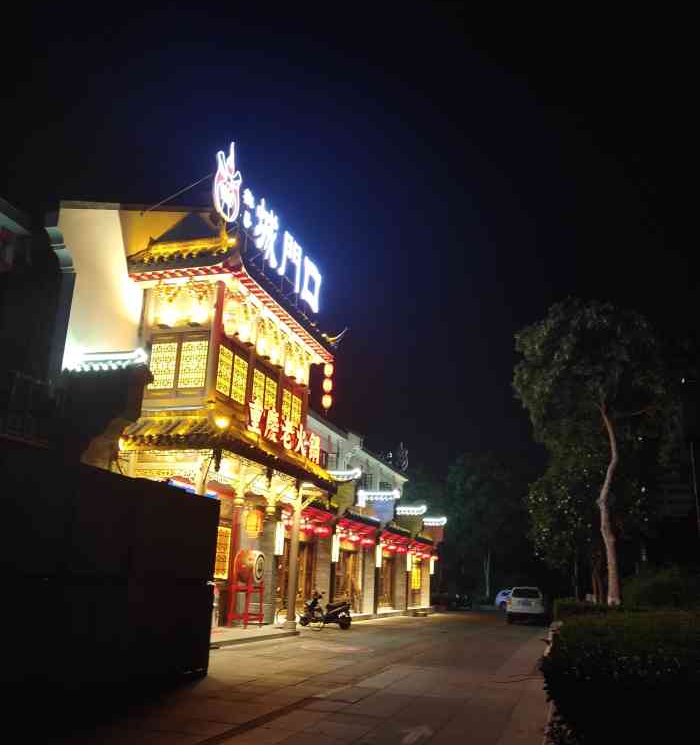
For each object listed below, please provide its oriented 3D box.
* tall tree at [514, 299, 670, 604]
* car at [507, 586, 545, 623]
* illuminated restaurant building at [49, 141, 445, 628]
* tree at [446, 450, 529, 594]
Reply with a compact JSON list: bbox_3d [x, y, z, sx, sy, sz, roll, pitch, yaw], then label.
[{"bbox_3d":[7.750,2.980,26.433,4.820,11.250,4.820,3,-15,0],"label":"tall tree"},{"bbox_3d":[9.366,12.059,42.144,1.840,1.740,4.600,-1,-15,15],"label":"car"},{"bbox_3d":[-0.311,4.902,35.639,6.000,11.500,38.500,-1,-15,15],"label":"illuminated restaurant building"},{"bbox_3d":[12.118,13.987,71.713,6.920,13.450,6.920,3,-15,0],"label":"tree"}]

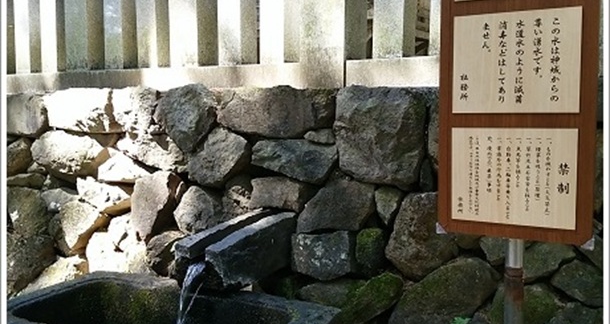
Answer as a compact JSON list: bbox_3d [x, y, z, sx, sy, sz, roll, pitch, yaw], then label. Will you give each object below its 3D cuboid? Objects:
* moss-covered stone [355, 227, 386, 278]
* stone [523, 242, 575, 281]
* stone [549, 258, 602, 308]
[{"bbox_3d":[0.277,0.388,2.576,0.143,0.214,0.150,3,6,30],"label":"moss-covered stone"},{"bbox_3d":[0.879,0.357,2.231,0.205,0.130,0.160,2,5,29],"label":"stone"},{"bbox_3d":[0.984,0.424,2.162,0.190,0.135,0.160,2,5,29],"label":"stone"}]

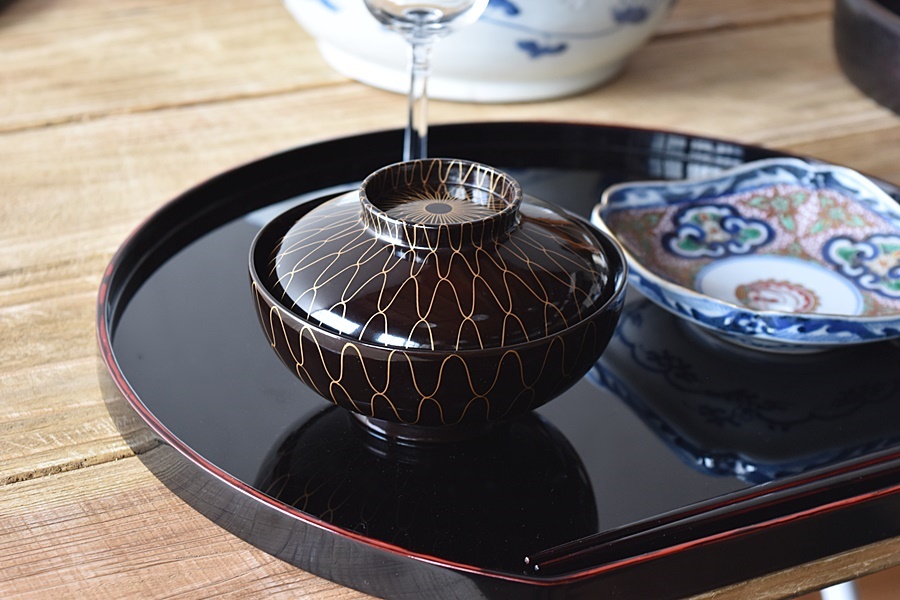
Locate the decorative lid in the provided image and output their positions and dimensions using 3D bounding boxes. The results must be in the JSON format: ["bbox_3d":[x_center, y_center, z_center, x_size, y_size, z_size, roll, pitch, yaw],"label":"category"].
[{"bbox_3d":[-0.003,-0.022,0.663,0.114,0.029,0.114,2,27,-1],"label":"decorative lid"}]

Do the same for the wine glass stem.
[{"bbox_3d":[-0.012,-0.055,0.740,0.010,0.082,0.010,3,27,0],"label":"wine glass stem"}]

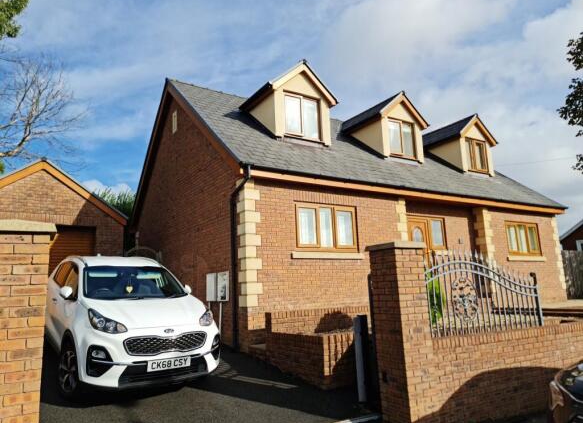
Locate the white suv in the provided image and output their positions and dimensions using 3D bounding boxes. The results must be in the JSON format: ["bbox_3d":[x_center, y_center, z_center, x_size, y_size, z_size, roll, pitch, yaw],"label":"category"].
[{"bbox_3d":[-2.784,1.619,6.843,1.930,1.650,4.480,7,-8,-36],"label":"white suv"}]

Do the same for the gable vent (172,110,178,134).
[{"bbox_3d":[-3.329,-2.558,12.073,0.060,0.580,0.430,4,-12,-34],"label":"gable vent"}]

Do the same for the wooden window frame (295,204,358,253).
[{"bbox_3d":[0.808,0.382,9.214,1.680,1.040,0.100,4,-13,-33],"label":"wooden window frame"}]

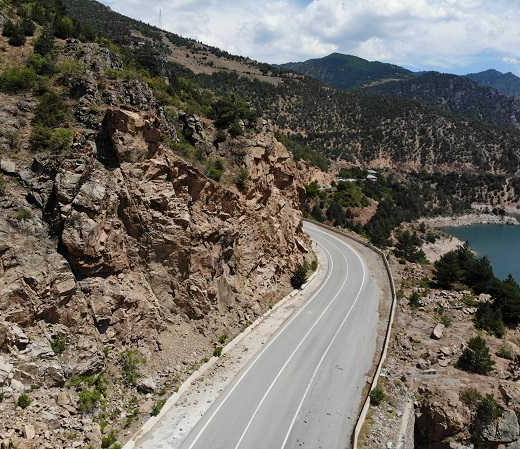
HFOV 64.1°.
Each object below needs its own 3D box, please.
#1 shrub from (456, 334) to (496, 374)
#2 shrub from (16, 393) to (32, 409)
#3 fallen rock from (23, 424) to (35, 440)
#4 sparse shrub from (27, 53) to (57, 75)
[{"bbox_3d":[24.849,14.960,48.000,3.838,3.976,3.838,5,10,28],"label":"shrub"},{"bbox_3d":[-17.105,12.780,30.200,0.999,0.897,0.999,-5,10,-31],"label":"shrub"},{"bbox_3d":[-15.981,14.357,28.700,0.708,0.986,0.602,-5,10,-31],"label":"fallen rock"},{"bbox_3d":[-33.975,-25.144,65.000,3.849,2.996,3.271,-4,9,-26],"label":"sparse shrub"}]

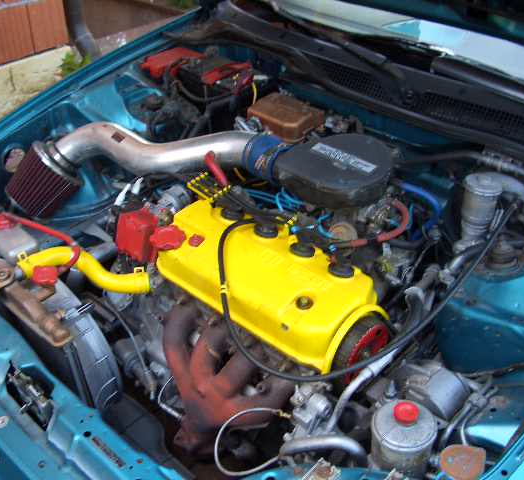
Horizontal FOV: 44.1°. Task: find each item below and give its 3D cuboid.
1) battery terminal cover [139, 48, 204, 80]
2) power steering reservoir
[{"bbox_3d":[-0.268,-0.529,1.940,0.120,0.060,0.170,27,39,34],"label":"battery terminal cover"},{"bbox_3d":[0.179,0.271,0.847,0.082,0.118,0.082,2,32,-1],"label":"power steering reservoir"}]

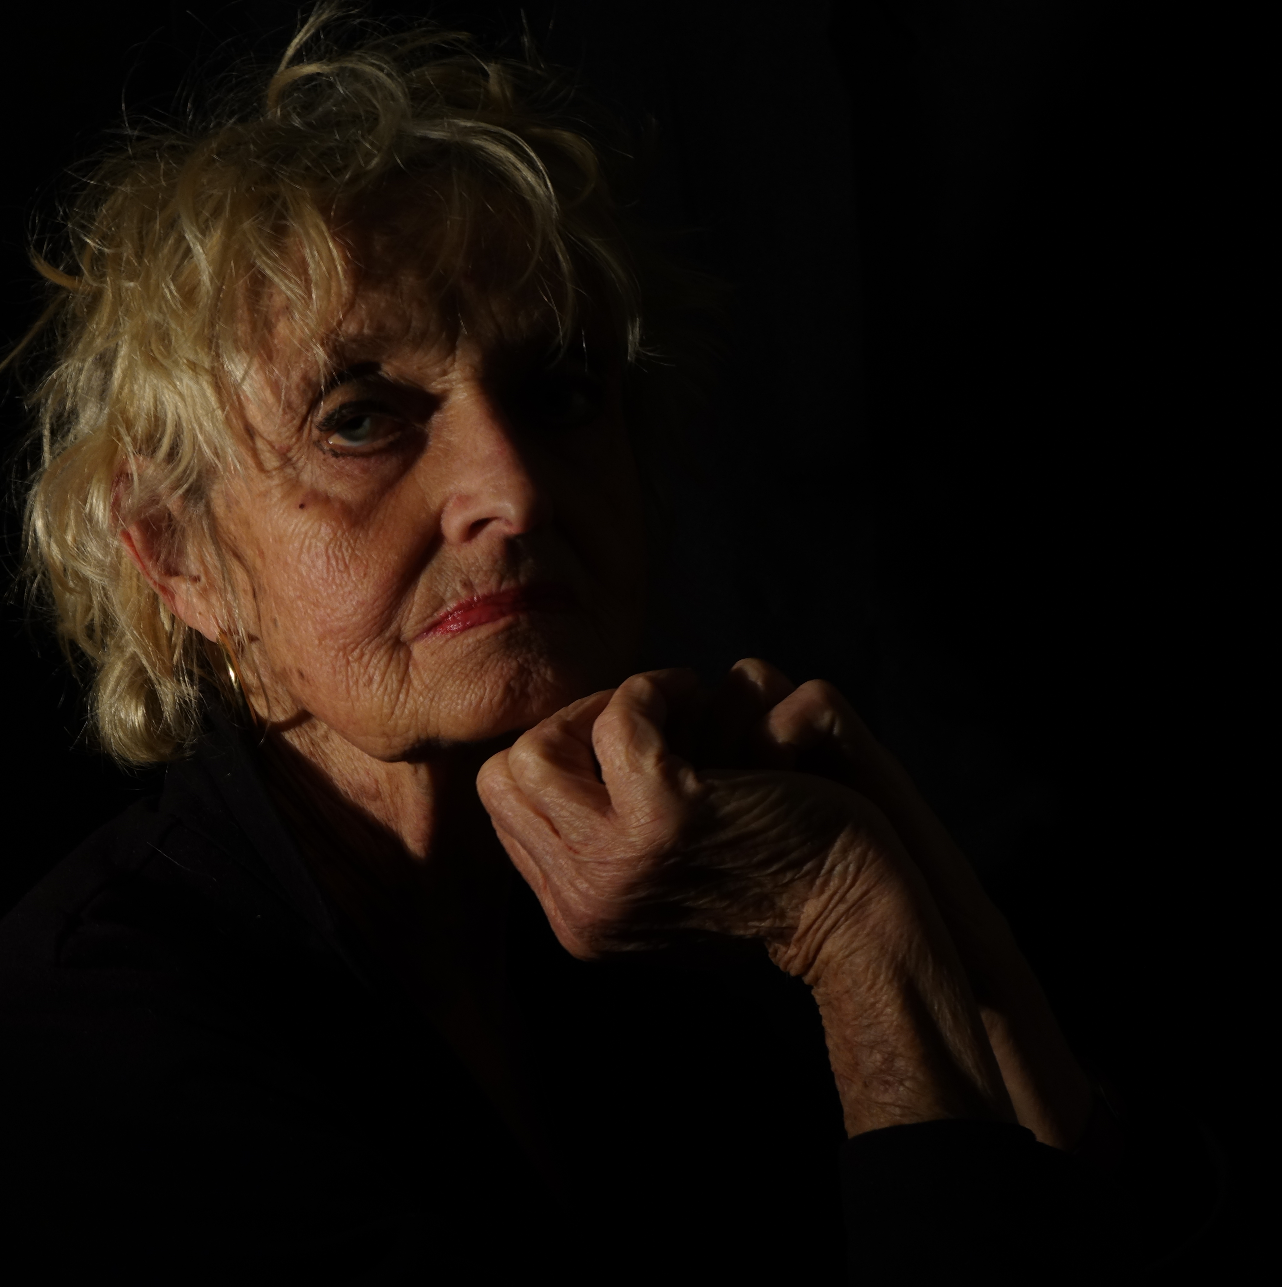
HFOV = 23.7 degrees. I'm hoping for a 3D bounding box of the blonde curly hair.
[{"bbox_3d":[-0.095,-0.085,1.035,0.230,0.250,0.235,-4,-3,-20],"label":"blonde curly hair"}]

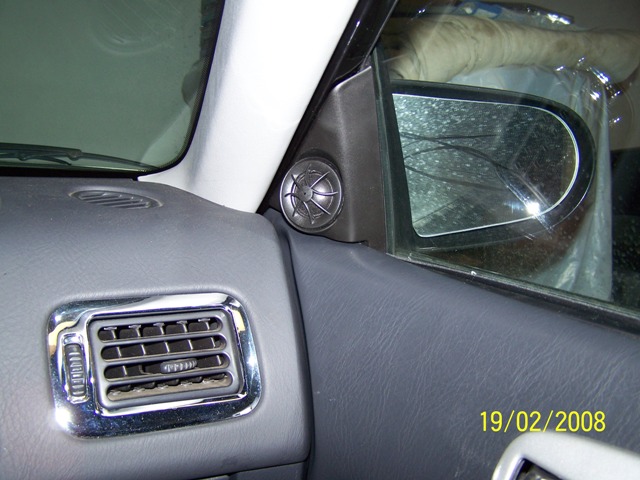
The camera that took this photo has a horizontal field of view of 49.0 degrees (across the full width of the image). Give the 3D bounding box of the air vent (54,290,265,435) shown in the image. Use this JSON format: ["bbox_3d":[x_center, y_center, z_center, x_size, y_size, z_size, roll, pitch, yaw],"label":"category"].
[{"bbox_3d":[-0.116,0.089,0.502,0.144,0.098,0.025,-1,-26,-27],"label":"air vent"}]

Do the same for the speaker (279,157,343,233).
[{"bbox_3d":[-0.005,-0.037,0.571,0.059,0.059,0.024,6,3,31],"label":"speaker"}]

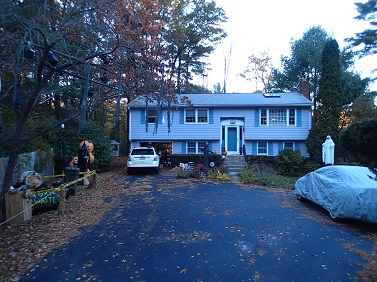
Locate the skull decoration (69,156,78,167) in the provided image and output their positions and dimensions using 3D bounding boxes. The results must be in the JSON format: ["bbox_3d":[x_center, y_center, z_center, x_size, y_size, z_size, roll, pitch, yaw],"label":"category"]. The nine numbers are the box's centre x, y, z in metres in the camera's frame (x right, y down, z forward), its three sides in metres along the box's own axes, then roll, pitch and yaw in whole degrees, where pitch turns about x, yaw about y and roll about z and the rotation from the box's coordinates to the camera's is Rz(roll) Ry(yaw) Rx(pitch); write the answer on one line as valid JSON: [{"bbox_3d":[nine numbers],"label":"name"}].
[{"bbox_3d":[-5.065,0.904,12.000,0.440,0.440,0.420,-1,4,-17],"label":"skull decoration"}]

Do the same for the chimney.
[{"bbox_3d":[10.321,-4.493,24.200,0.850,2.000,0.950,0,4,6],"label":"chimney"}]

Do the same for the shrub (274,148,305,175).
[{"bbox_3d":[6.312,1.331,17.000,1.750,1.650,1.700,0,4,6],"label":"shrub"}]

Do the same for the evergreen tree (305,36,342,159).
[{"bbox_3d":[9.864,-2.985,19.800,2.500,9.000,2.500,0,4,6],"label":"evergreen tree"}]

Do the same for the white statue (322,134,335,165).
[{"bbox_3d":[7.978,0.496,15.500,0.680,1.680,0.450,1,4,22],"label":"white statue"}]

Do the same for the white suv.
[{"bbox_3d":[-2.820,1.227,18.566,1.850,1.680,4.550,0,-1,-3],"label":"white suv"}]

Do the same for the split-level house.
[{"bbox_3d":[2.622,-1.415,25.018,14.100,6.850,8.100,0,4,6],"label":"split-level house"}]

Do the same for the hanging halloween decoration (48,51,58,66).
[{"bbox_3d":[-3.474,-2.123,7.000,0.250,0.400,0.240,0,0,-17],"label":"hanging halloween decoration"}]

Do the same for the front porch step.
[{"bbox_3d":[3.319,1.619,19.500,1.550,1.000,2.100,0,4,6],"label":"front porch step"}]

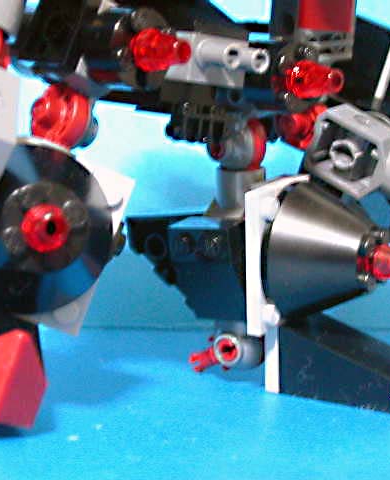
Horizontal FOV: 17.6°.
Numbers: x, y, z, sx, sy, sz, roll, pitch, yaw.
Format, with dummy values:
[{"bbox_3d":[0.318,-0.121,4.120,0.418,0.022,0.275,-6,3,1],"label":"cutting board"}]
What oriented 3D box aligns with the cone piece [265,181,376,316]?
[{"bbox_3d":[0.032,0.003,0.287,0.020,0.032,0.032,7,14,30],"label":"cone piece"}]

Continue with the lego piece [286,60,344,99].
[{"bbox_3d":[0.025,-0.032,0.254,0.008,0.008,0.011,-10,15,-39],"label":"lego piece"}]

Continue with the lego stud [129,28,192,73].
[{"bbox_3d":[-0.006,-0.035,0.235,0.011,0.008,0.008,9,15,39],"label":"lego stud"}]

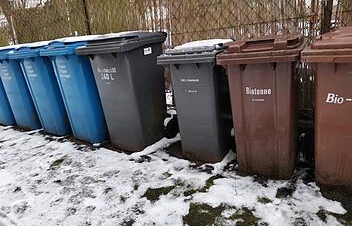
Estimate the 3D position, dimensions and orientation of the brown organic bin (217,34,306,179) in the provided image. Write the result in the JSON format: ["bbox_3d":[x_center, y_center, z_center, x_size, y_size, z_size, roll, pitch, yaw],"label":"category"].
[{"bbox_3d":[0.663,-0.027,1.970,0.485,0.955,0.550,3,20,28],"label":"brown organic bin"}]

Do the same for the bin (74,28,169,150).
[{"bbox_3d":[-0.443,-0.227,2.793,0.585,1.085,0.730,5,21,34],"label":"bin"}]

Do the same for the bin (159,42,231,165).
[{"bbox_3d":[0.264,-0.099,2.345,0.485,0.955,0.550,5,21,32],"label":"bin"}]

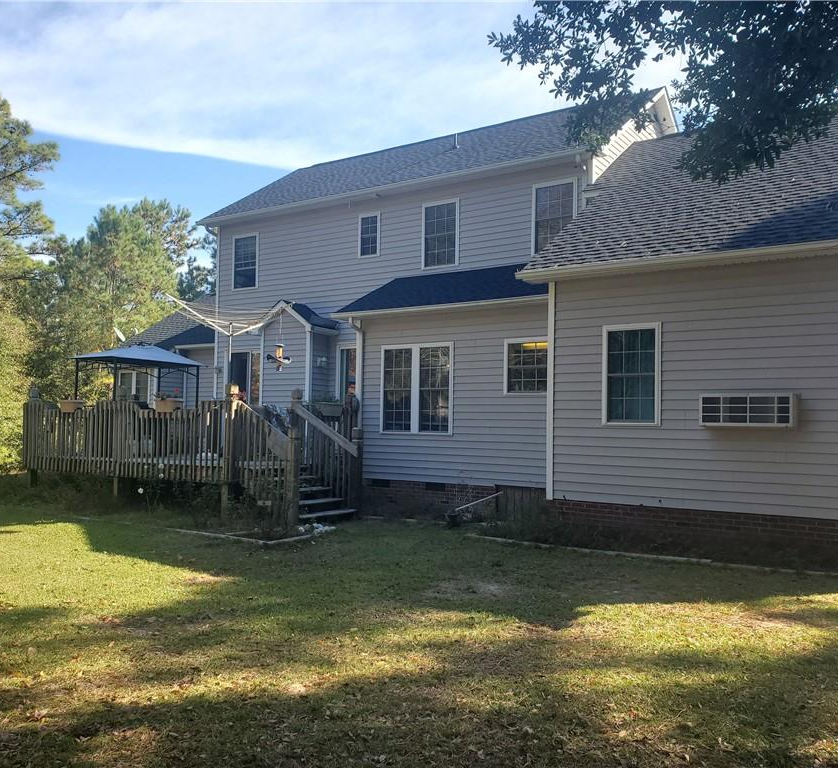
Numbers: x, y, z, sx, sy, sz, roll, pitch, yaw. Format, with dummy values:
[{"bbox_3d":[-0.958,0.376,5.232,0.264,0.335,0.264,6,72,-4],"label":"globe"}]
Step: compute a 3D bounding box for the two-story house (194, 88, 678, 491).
[{"bbox_3d":[0.604,-1.763,18.457,10.410,8.830,7.420,-1,-3,33],"label":"two-story house"}]

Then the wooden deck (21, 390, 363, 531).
[{"bbox_3d":[-4.145,1.304,15.745,7.870,2.240,3.830,-1,-3,33],"label":"wooden deck"}]

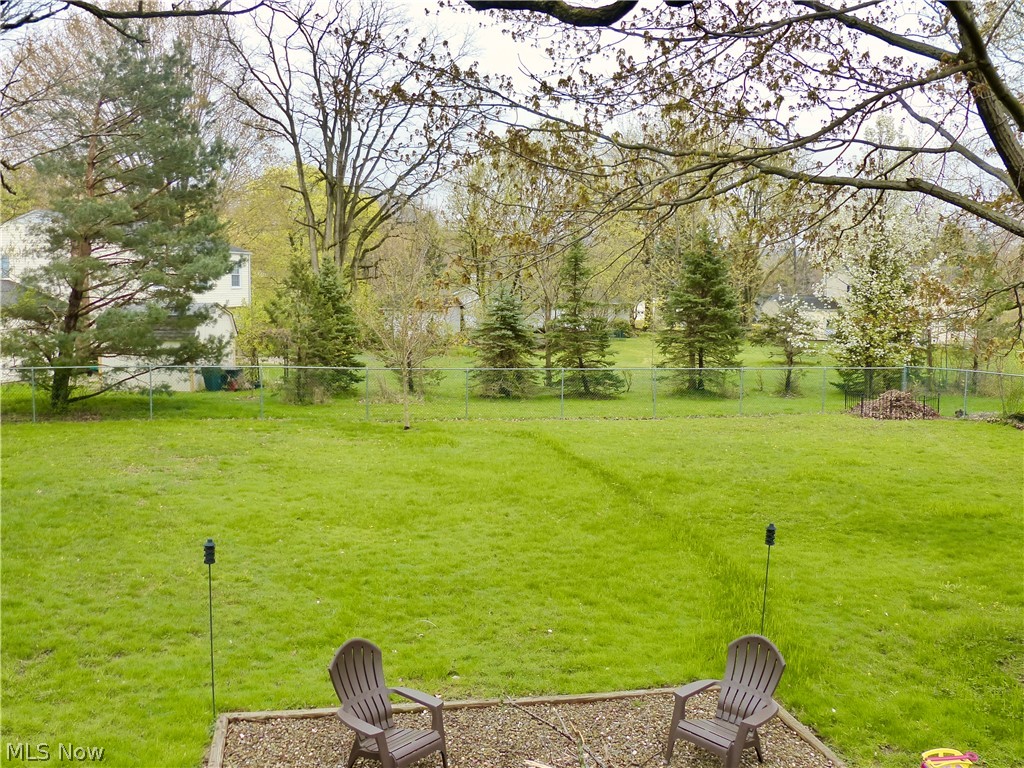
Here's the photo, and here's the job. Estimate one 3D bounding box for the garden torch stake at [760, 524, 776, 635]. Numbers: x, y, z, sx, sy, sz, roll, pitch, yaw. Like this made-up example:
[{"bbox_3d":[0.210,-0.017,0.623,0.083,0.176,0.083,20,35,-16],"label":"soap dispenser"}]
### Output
[{"bbox_3d":[2.474,2.132,8.949,0.100,1.568,0.100,4,6,0],"label":"garden torch stake"}]

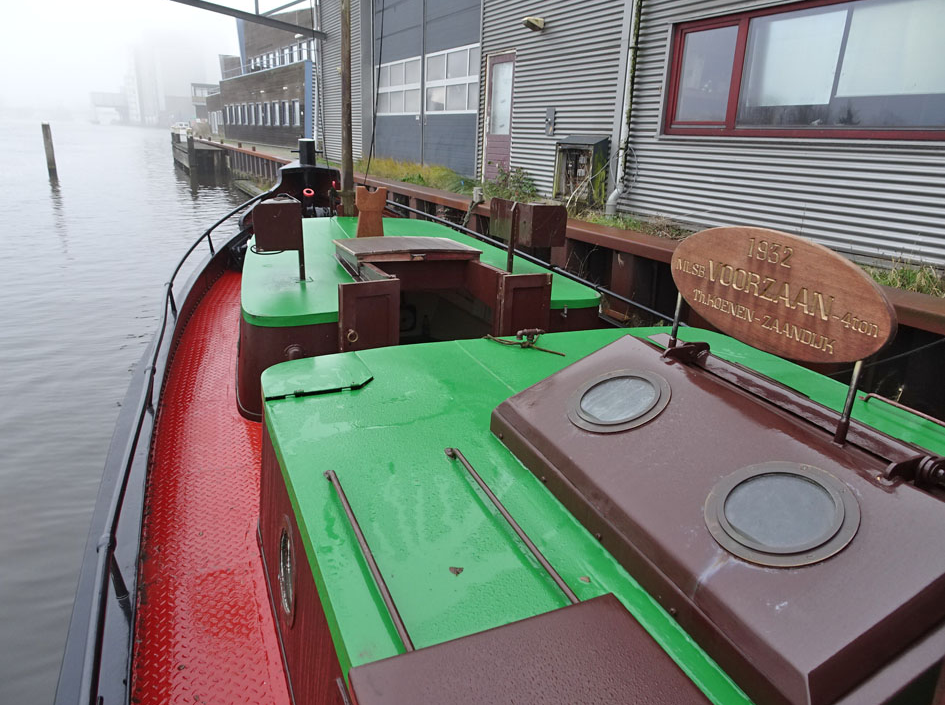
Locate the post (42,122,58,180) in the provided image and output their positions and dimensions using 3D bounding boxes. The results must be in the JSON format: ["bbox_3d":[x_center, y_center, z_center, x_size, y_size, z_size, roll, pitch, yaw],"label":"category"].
[{"bbox_3d":[-16.654,-7.931,25.839,0.255,2.150,0.255,-9,21,-30],"label":"post"}]

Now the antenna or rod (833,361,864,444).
[{"bbox_3d":[0.847,0.113,1.473,0.024,0.204,0.024,-6,20,-22],"label":"antenna or rod"}]

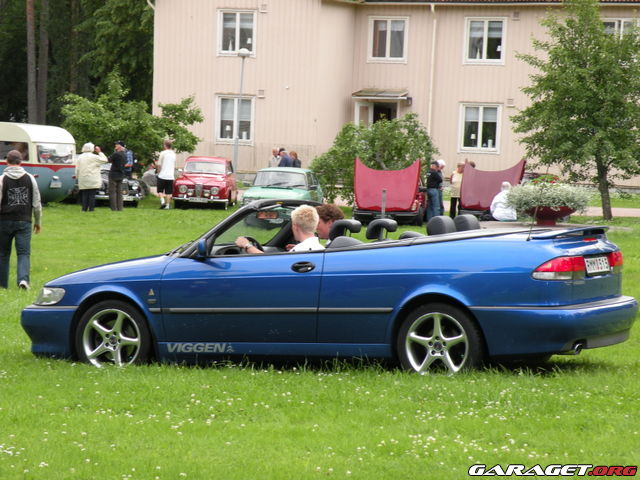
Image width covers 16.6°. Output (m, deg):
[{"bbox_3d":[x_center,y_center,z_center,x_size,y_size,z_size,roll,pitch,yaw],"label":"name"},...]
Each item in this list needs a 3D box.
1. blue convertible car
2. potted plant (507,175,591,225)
[{"bbox_3d":[-0.013,0.352,16.470,4.630,1.370,1.740,1,1,26],"label":"blue convertible car"},{"bbox_3d":[5.141,-0.900,49.500,1.870,1.130,1.800,2,2,0],"label":"potted plant"}]

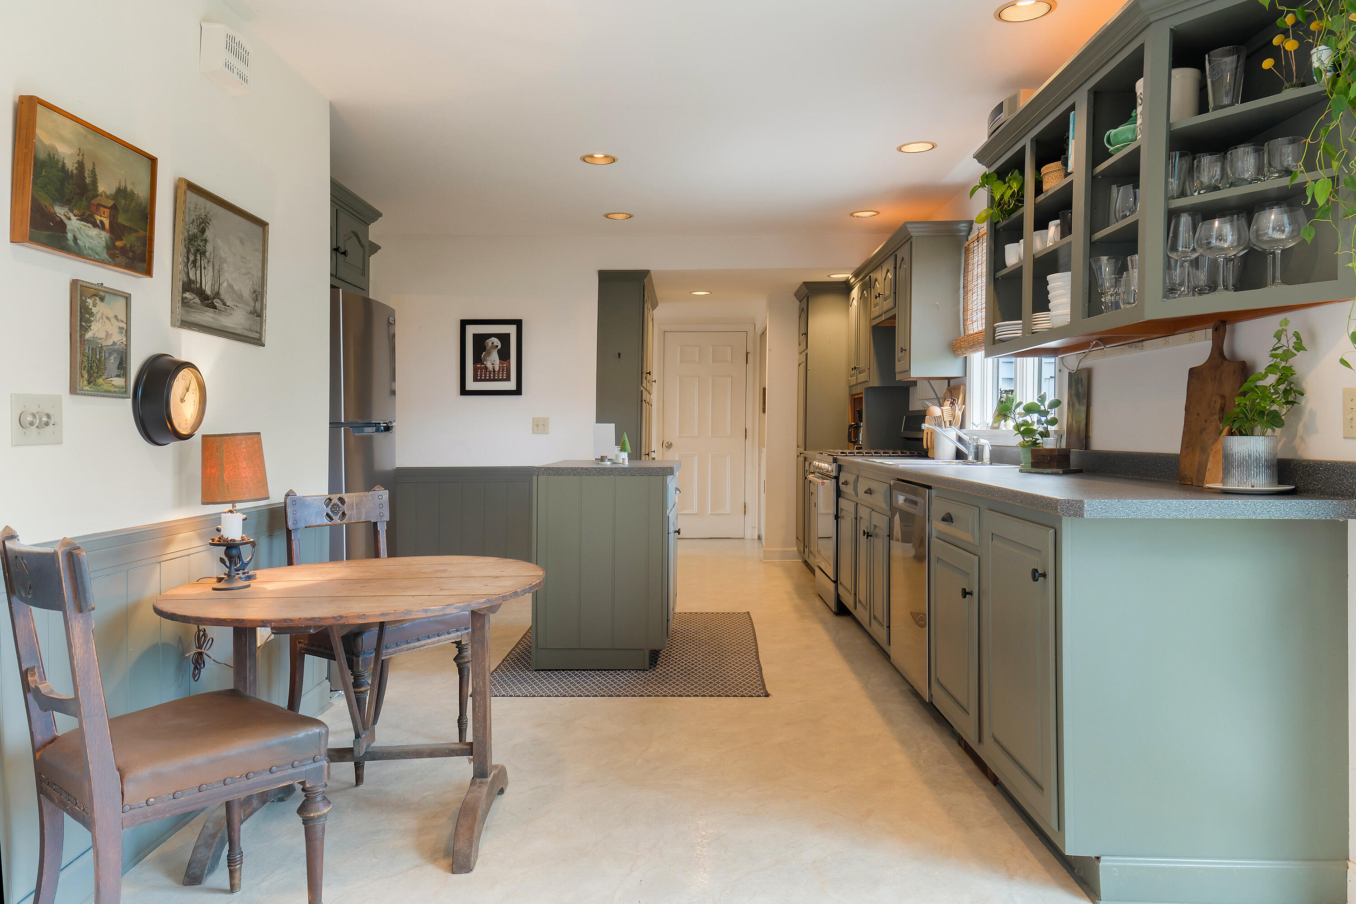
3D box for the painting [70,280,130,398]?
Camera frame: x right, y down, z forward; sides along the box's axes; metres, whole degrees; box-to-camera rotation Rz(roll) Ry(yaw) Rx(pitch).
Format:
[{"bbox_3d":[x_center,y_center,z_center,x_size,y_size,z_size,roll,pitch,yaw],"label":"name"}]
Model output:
[{"bbox_3d":[-1.325,-0.253,2.338,0.020,0.250,0.210,1,1,1],"label":"painting"}]

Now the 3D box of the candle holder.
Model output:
[{"bbox_3d":[-1.075,0.262,2.453,0.112,0.135,0.112,0,1,1],"label":"candle holder"}]

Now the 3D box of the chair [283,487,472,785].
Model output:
[{"bbox_3d":[-0.994,0.548,3.261,0.462,0.859,0.452,1,1,32],"label":"chair"}]

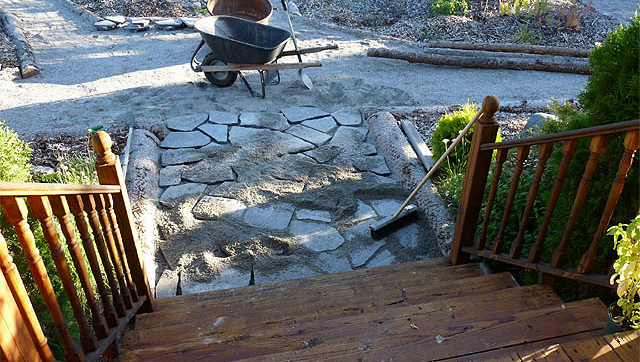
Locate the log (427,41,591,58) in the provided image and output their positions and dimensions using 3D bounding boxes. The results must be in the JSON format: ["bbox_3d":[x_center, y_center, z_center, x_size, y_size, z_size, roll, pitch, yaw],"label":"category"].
[{"bbox_3d":[2.718,-1.792,6.758,2.440,0.100,0.100,5,32,6],"label":"log"}]

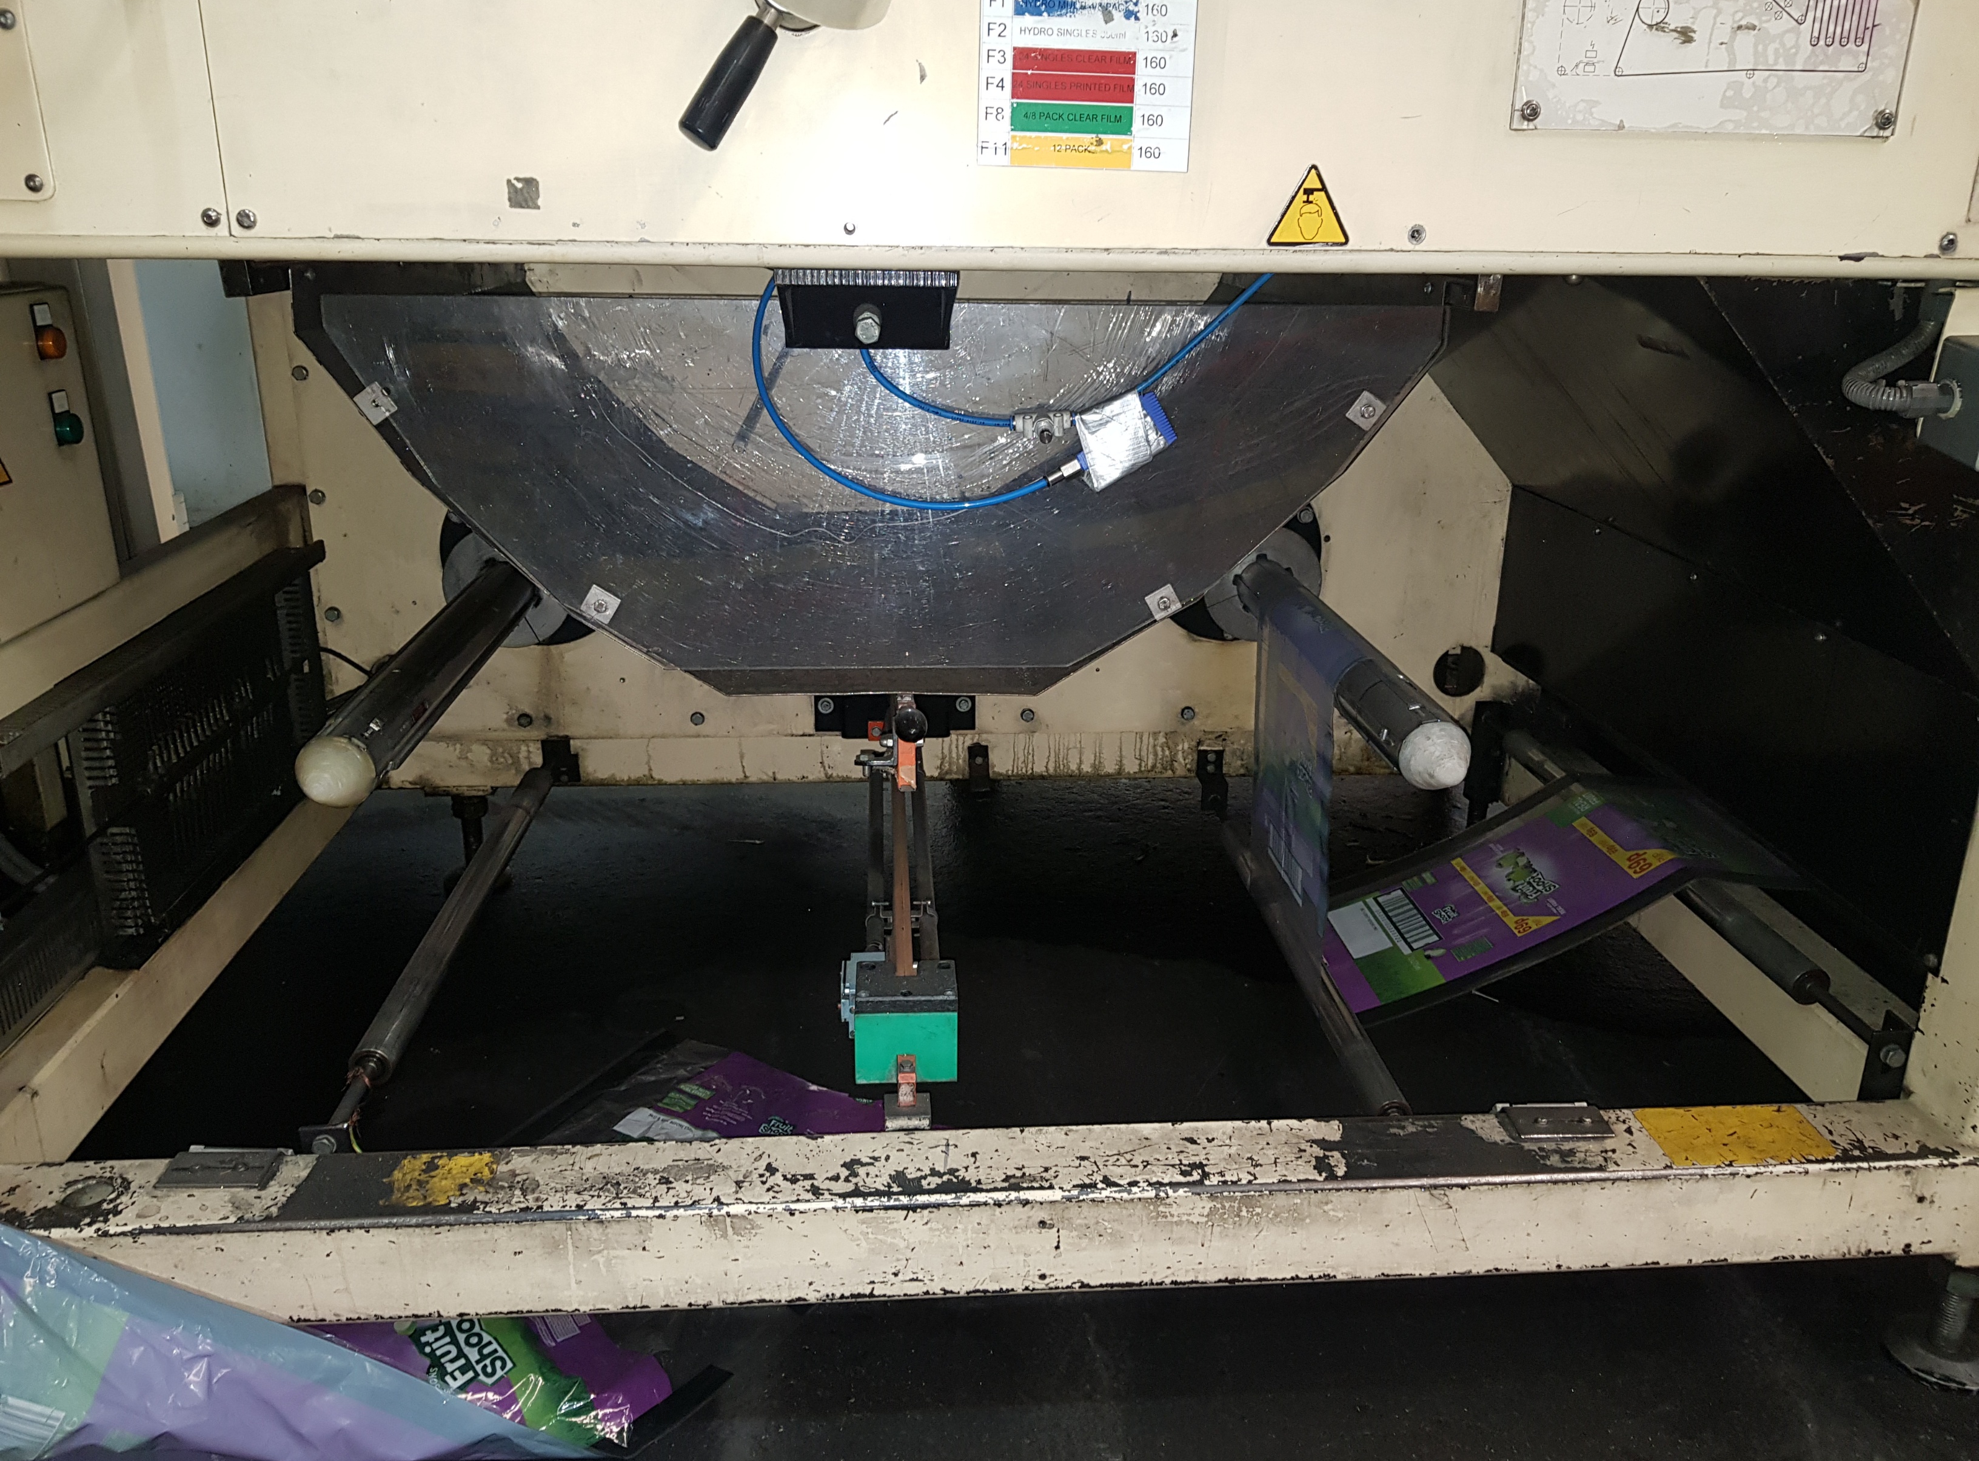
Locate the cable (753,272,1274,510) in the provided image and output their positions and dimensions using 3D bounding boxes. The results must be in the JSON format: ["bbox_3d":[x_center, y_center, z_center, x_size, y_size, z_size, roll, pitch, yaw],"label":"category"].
[{"bbox_3d":[0.019,-0.279,1.212,0.420,0.201,0.100,-1,20,-4],"label":"cable"}]

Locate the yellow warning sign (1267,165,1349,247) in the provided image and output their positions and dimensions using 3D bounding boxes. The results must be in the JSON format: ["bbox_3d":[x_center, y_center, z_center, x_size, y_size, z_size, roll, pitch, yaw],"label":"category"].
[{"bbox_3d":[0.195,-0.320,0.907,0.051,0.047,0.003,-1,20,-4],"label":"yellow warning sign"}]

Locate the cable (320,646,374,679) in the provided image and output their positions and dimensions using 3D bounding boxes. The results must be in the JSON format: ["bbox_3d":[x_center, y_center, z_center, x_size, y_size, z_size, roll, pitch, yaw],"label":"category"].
[{"bbox_3d":[-0.843,-0.090,1.948,0.070,0.043,0.040,-1,20,-4],"label":"cable"}]

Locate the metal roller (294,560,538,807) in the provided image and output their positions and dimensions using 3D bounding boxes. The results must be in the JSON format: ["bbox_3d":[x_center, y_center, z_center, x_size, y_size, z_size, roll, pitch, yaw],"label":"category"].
[{"bbox_3d":[-0.606,-0.064,1.619,0.075,0.075,0.670,-1,20,-4],"label":"metal roller"}]

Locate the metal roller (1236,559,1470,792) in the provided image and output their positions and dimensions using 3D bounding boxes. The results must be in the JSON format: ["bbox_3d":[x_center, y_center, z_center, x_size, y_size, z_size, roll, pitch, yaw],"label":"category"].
[{"bbox_3d":[0.399,-0.076,1.692,0.075,0.075,0.670,-1,20,-4],"label":"metal roller"}]

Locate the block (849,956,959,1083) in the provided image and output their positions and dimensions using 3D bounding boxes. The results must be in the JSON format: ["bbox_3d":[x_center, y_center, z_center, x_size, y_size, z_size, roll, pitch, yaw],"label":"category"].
[{"bbox_3d":[-0.078,0.262,1.337,0.094,0.087,0.065,-1,20,-4],"label":"block"}]

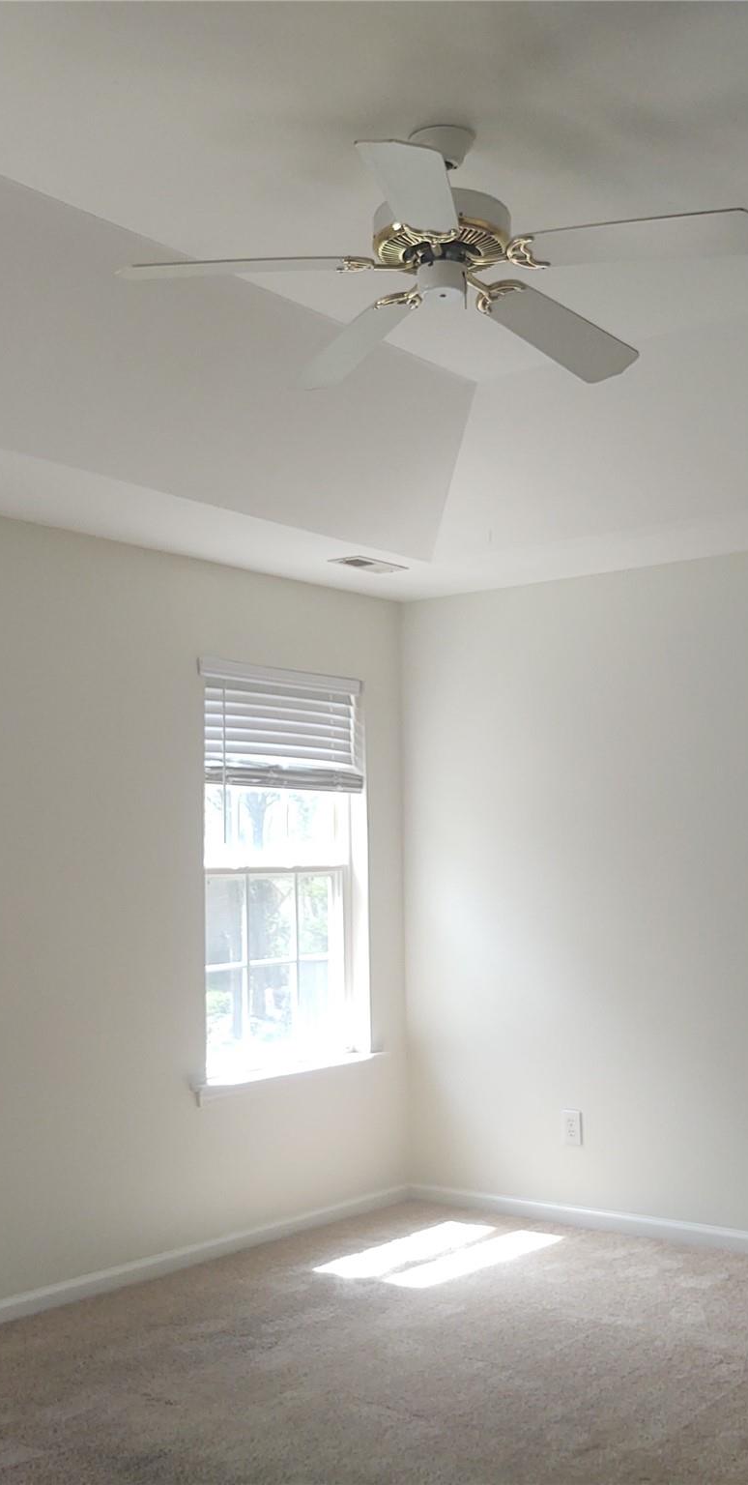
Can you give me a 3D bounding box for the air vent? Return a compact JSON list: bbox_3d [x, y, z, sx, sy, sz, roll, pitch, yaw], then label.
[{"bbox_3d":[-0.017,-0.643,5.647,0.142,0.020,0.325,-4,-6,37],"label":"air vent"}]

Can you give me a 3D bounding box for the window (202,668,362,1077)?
[{"bbox_3d":[-0.339,0.474,5.767,0.120,1.460,0.935,-4,-6,37],"label":"window"}]

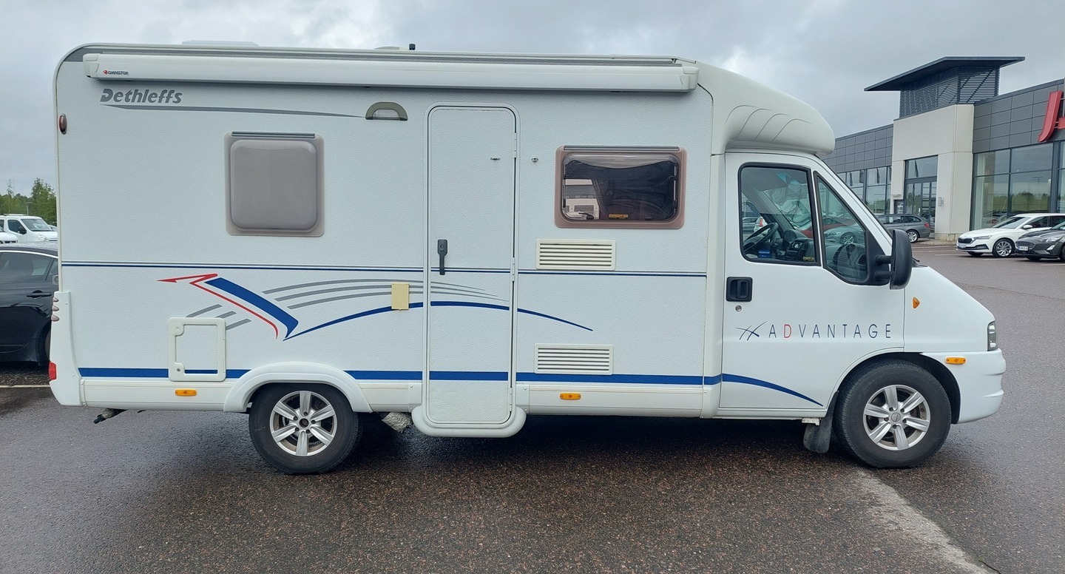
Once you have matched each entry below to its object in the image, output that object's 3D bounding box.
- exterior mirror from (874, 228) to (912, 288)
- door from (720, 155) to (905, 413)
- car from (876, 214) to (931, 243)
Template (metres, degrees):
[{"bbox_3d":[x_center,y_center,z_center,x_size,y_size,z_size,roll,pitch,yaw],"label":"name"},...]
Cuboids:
[{"bbox_3d":[2.161,-0.170,4.618,0.160,0.350,0.300,2,6,9],"label":"exterior mirror"},{"bbox_3d":[1.750,-0.040,4.897,1.130,1.620,0.200,1,6,-1],"label":"door"},{"bbox_3d":[16.550,-2.800,37.200,4.900,1.460,1.860,0,6,-3],"label":"car"}]

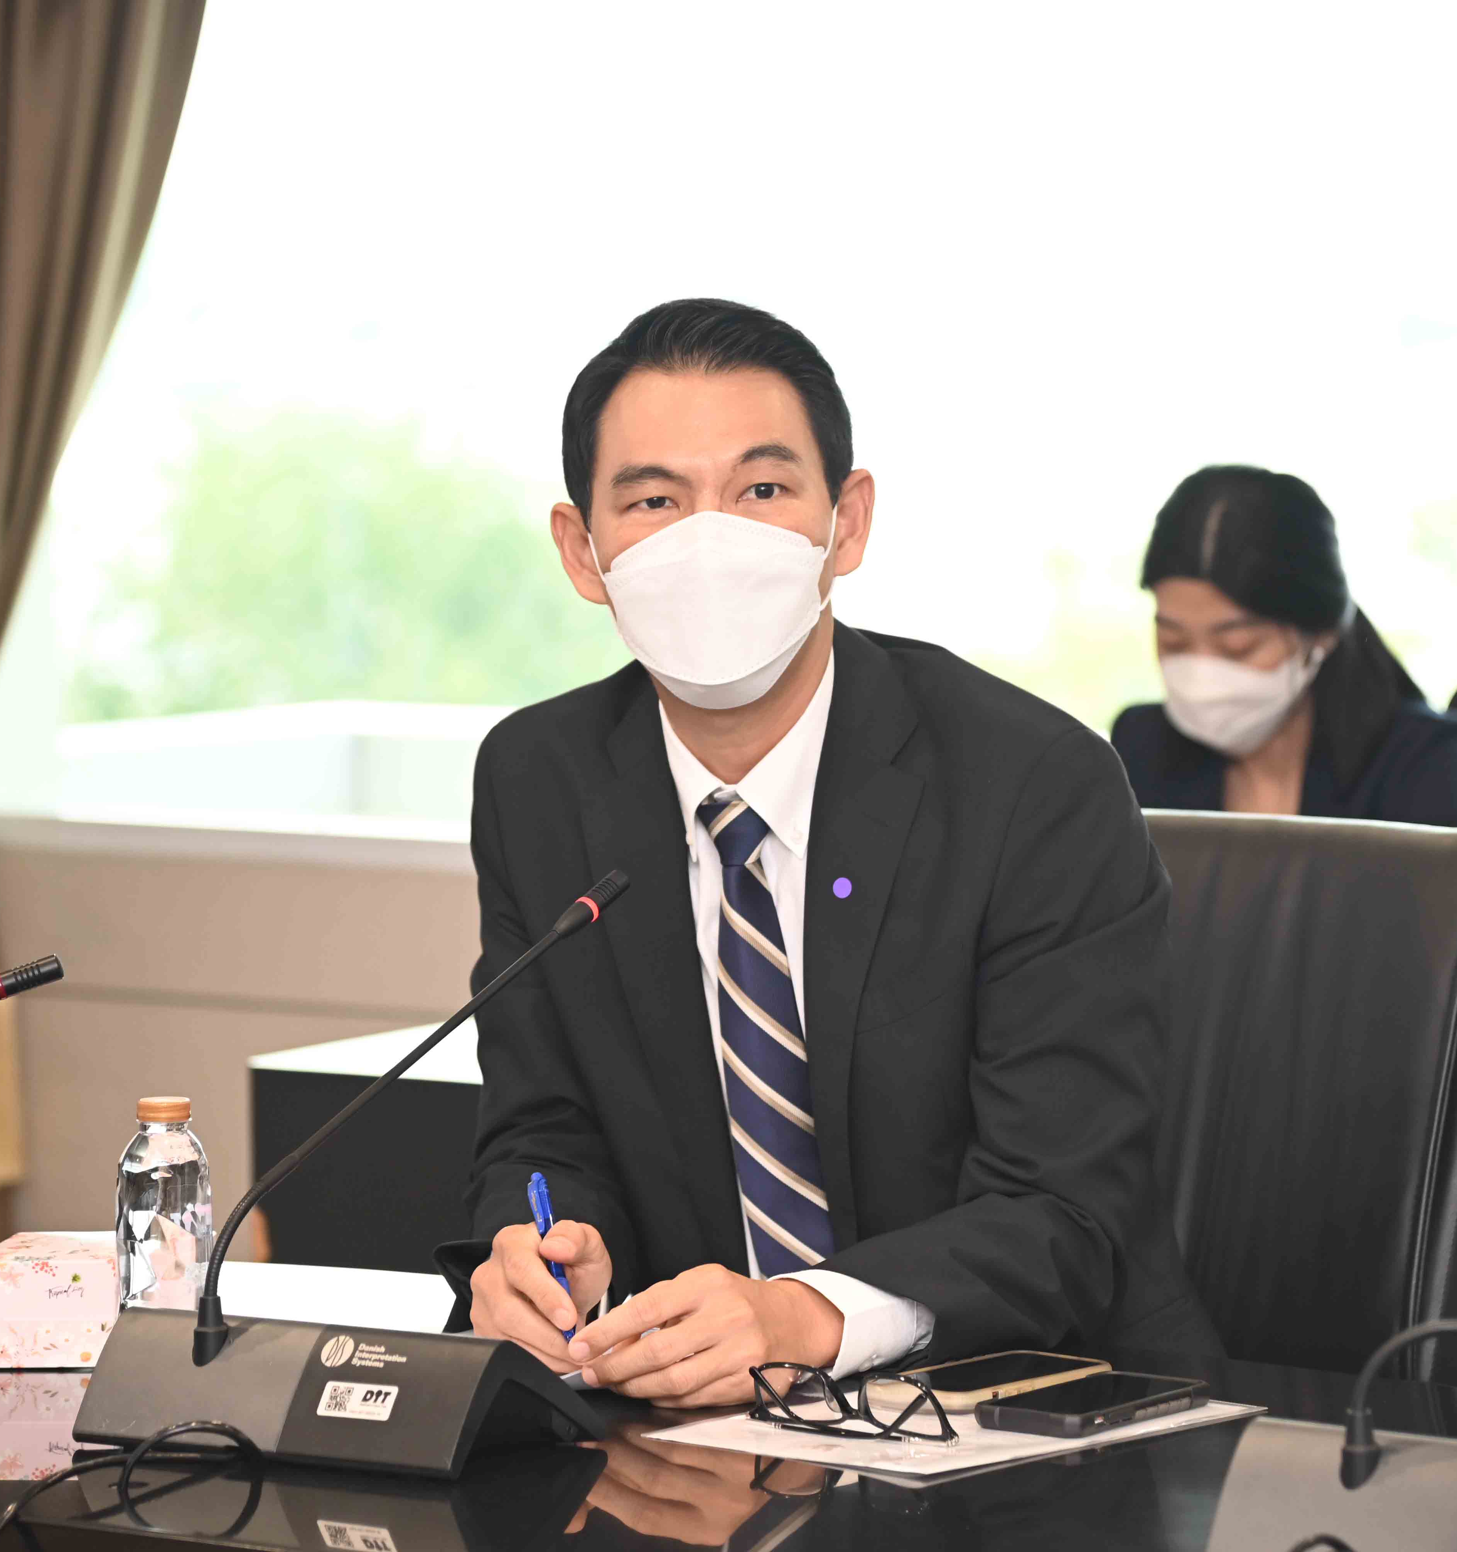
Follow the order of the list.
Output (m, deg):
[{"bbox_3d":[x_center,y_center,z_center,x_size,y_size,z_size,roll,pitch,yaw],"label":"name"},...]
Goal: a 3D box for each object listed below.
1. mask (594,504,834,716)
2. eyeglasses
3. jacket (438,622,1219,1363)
[{"bbox_3d":[-0.009,-0.100,4.650,0.138,0.118,0.085,-3,-1,0],"label":"mask"},{"bbox_3d":[0.064,0.344,4.304,0.138,0.037,0.043,4,6,38],"label":"eyeglasses"},{"bbox_3d":[0.088,0.243,4.759,0.480,0.660,0.500,2,5,22],"label":"jacket"}]

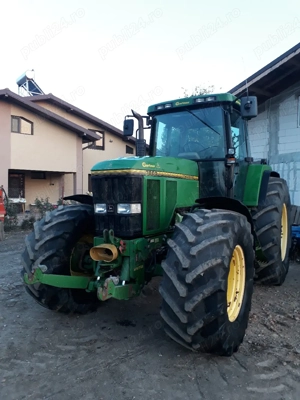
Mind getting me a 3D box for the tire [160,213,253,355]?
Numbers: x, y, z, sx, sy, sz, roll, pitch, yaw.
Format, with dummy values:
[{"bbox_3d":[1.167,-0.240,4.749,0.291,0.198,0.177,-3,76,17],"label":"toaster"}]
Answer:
[{"bbox_3d":[0.671,0.839,3.312,0.600,1.430,1.430,1,2,30],"label":"tire"}]

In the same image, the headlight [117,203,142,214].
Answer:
[{"bbox_3d":[-0.216,0.092,3.318,0.260,0.100,0.100,1,2,31],"label":"headlight"}]

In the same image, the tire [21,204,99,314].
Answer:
[{"bbox_3d":[-1.000,0.803,4.309,0.600,1.430,1.430,1,2,30],"label":"tire"}]

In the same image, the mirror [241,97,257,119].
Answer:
[{"bbox_3d":[1.371,-1.284,4.330,0.220,0.290,0.100,1,2,24],"label":"mirror"}]

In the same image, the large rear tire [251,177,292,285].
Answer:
[{"bbox_3d":[2.132,0.565,5.682,0.660,1.880,1.880,1,2,31],"label":"large rear tire"}]

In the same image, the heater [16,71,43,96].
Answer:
[{"bbox_3d":[-6.580,-6.080,17.350,1.250,1.500,1.650,-1,2,-40],"label":"heater"}]

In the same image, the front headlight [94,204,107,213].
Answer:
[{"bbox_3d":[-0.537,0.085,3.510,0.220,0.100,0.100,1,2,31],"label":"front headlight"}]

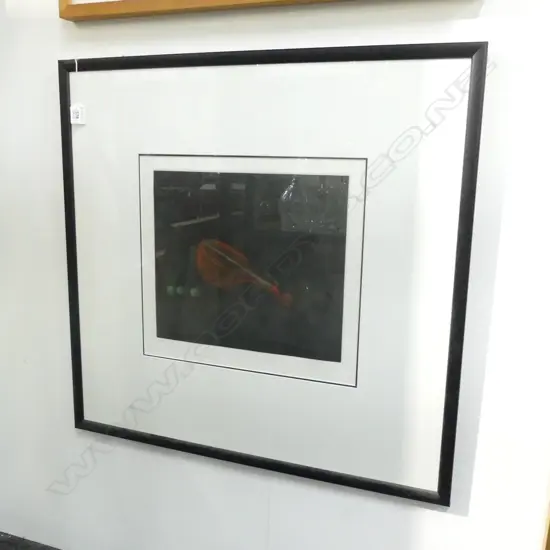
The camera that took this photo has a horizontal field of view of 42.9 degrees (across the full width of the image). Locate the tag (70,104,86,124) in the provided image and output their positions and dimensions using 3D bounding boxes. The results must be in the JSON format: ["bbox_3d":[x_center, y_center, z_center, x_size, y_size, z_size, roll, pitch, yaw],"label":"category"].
[{"bbox_3d":[-0.358,-0.292,1.272,0.032,0.037,0.003,5,13,22],"label":"tag"}]

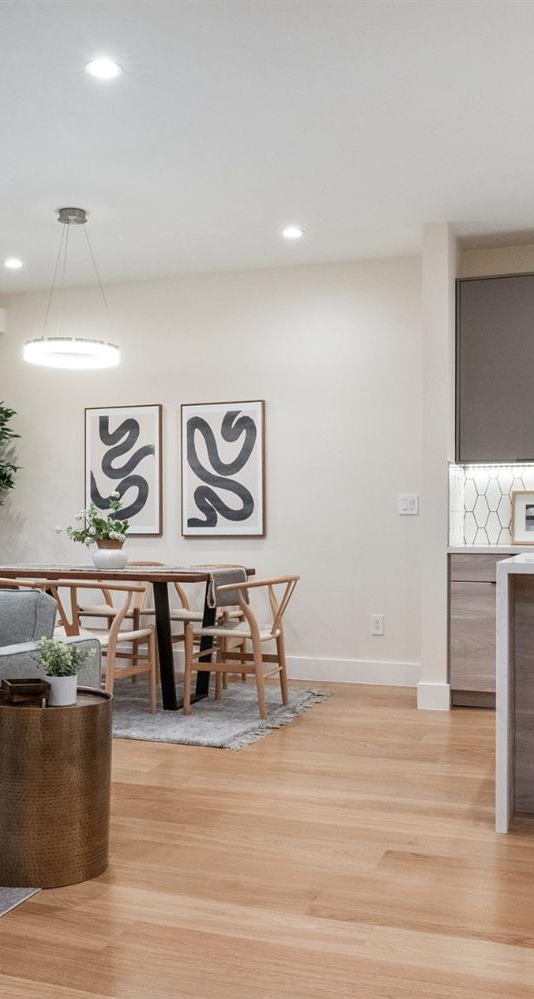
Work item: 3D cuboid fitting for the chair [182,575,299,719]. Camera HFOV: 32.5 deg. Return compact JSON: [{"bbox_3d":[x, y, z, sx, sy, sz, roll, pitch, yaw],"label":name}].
[{"bbox_3d":[-0.117,0.781,5.020,0.570,0.746,0.540,0,-1,17],"label":"chair"}]

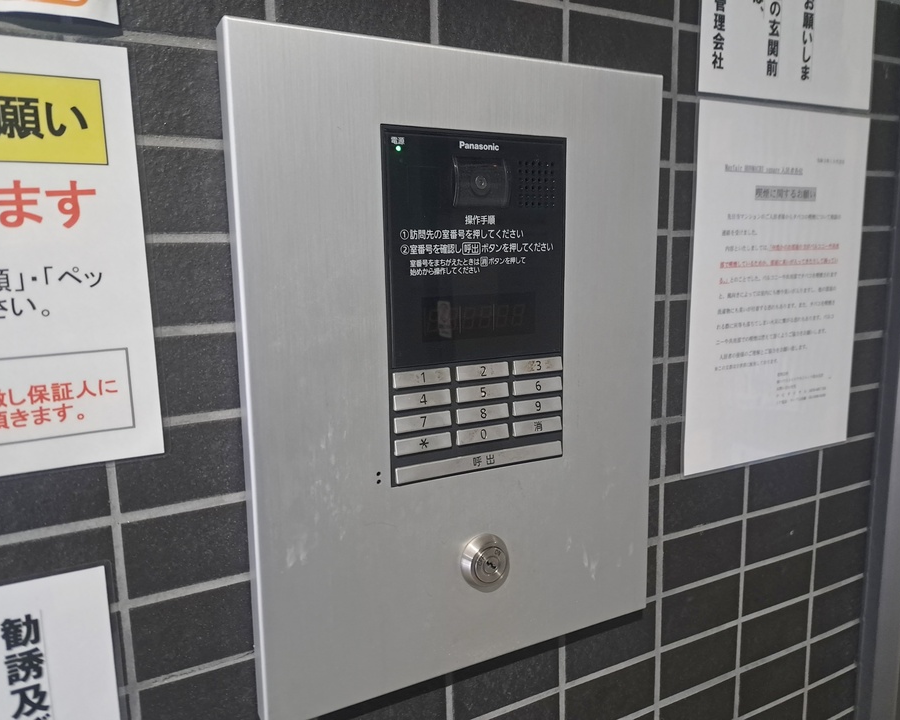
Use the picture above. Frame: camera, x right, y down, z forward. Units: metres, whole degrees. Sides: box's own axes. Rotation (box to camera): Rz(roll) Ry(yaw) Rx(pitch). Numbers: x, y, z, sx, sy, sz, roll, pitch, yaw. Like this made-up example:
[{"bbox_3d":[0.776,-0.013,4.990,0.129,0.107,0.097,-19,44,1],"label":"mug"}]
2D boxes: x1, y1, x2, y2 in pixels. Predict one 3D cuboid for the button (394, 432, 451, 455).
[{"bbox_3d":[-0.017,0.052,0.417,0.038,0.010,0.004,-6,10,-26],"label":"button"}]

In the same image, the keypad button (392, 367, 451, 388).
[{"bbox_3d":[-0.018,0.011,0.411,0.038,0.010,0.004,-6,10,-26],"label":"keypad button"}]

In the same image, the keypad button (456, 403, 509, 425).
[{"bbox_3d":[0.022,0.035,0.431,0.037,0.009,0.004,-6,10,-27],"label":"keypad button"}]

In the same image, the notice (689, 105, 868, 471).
[{"bbox_3d":[0.288,-0.061,0.579,0.212,0.299,0.001,-6,10,-26],"label":"notice"}]

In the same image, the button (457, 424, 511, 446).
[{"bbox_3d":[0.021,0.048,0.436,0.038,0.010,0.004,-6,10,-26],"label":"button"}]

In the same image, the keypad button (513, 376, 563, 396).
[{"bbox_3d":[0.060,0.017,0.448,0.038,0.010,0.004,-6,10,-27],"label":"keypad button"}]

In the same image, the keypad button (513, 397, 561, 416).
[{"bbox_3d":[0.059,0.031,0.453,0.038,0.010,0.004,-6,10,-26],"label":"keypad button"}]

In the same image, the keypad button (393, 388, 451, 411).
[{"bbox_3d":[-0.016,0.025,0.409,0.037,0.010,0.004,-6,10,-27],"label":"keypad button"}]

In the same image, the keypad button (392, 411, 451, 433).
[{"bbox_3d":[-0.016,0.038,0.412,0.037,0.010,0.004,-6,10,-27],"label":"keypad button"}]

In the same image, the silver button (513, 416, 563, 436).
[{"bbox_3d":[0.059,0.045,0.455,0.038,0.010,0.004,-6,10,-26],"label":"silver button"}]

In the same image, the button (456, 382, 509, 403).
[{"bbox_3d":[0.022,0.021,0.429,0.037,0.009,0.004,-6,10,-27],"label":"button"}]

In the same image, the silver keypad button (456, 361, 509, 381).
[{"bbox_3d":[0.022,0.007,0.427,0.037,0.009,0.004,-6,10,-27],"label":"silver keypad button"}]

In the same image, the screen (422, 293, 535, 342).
[{"bbox_3d":[0.020,-0.028,0.427,0.082,0.028,0.003,-6,10,-26],"label":"screen"}]

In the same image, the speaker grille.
[{"bbox_3d":[0.056,-0.113,0.429,0.030,0.029,0.003,-6,10,-27],"label":"speaker grille"}]

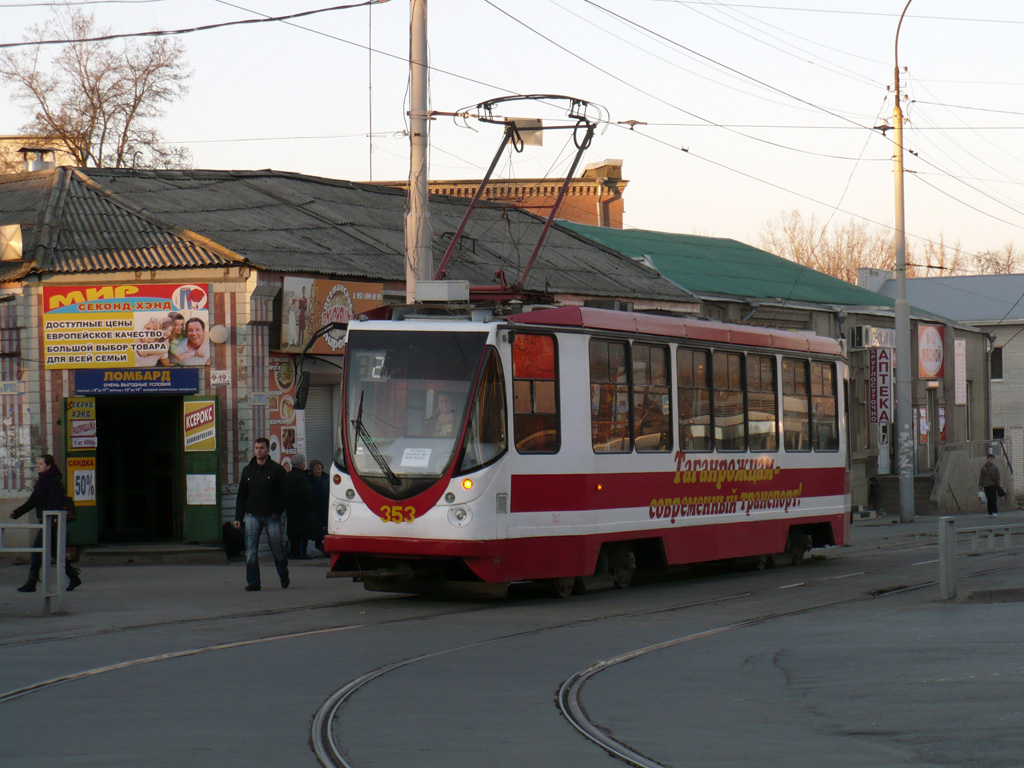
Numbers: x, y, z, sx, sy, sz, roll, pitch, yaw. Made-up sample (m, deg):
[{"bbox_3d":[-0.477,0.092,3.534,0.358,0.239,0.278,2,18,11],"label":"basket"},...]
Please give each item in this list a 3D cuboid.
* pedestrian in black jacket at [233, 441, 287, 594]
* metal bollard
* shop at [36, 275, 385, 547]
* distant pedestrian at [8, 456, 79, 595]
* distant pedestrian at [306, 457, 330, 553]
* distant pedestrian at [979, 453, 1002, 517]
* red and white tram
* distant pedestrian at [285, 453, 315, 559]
[{"bbox_3d":[-3.007,1.560,34.800,0.600,1.800,0.450,-1,-1,12],"label":"pedestrian in black jacket"},{"bbox_3d":[4.702,1.884,31.300,0.170,0.920,0.180,-1,-2,22],"label":"metal bollard"},{"bbox_3d":[-4.876,0.448,47.200,5.300,4.300,4.300,-1,-1,6],"label":"shop"},{"bbox_3d":[-5.559,1.649,34.400,0.840,1.640,0.520,0,-1,-6],"label":"distant pedestrian"},{"bbox_3d":[-2.999,1.942,45.400,0.500,1.540,0.380,-1,-2,18],"label":"distant pedestrian"},{"bbox_3d":[12.132,2.561,73.500,0.560,1.620,0.420,-1,-1,3],"label":"distant pedestrian"},{"bbox_3d":[1.464,0.848,37.057,2.500,3.240,14.700,0,-1,21],"label":"red and white tram"},{"bbox_3d":[-3.313,1.910,45.200,0.400,1.620,0.480,1,-2,-45],"label":"distant pedestrian"}]

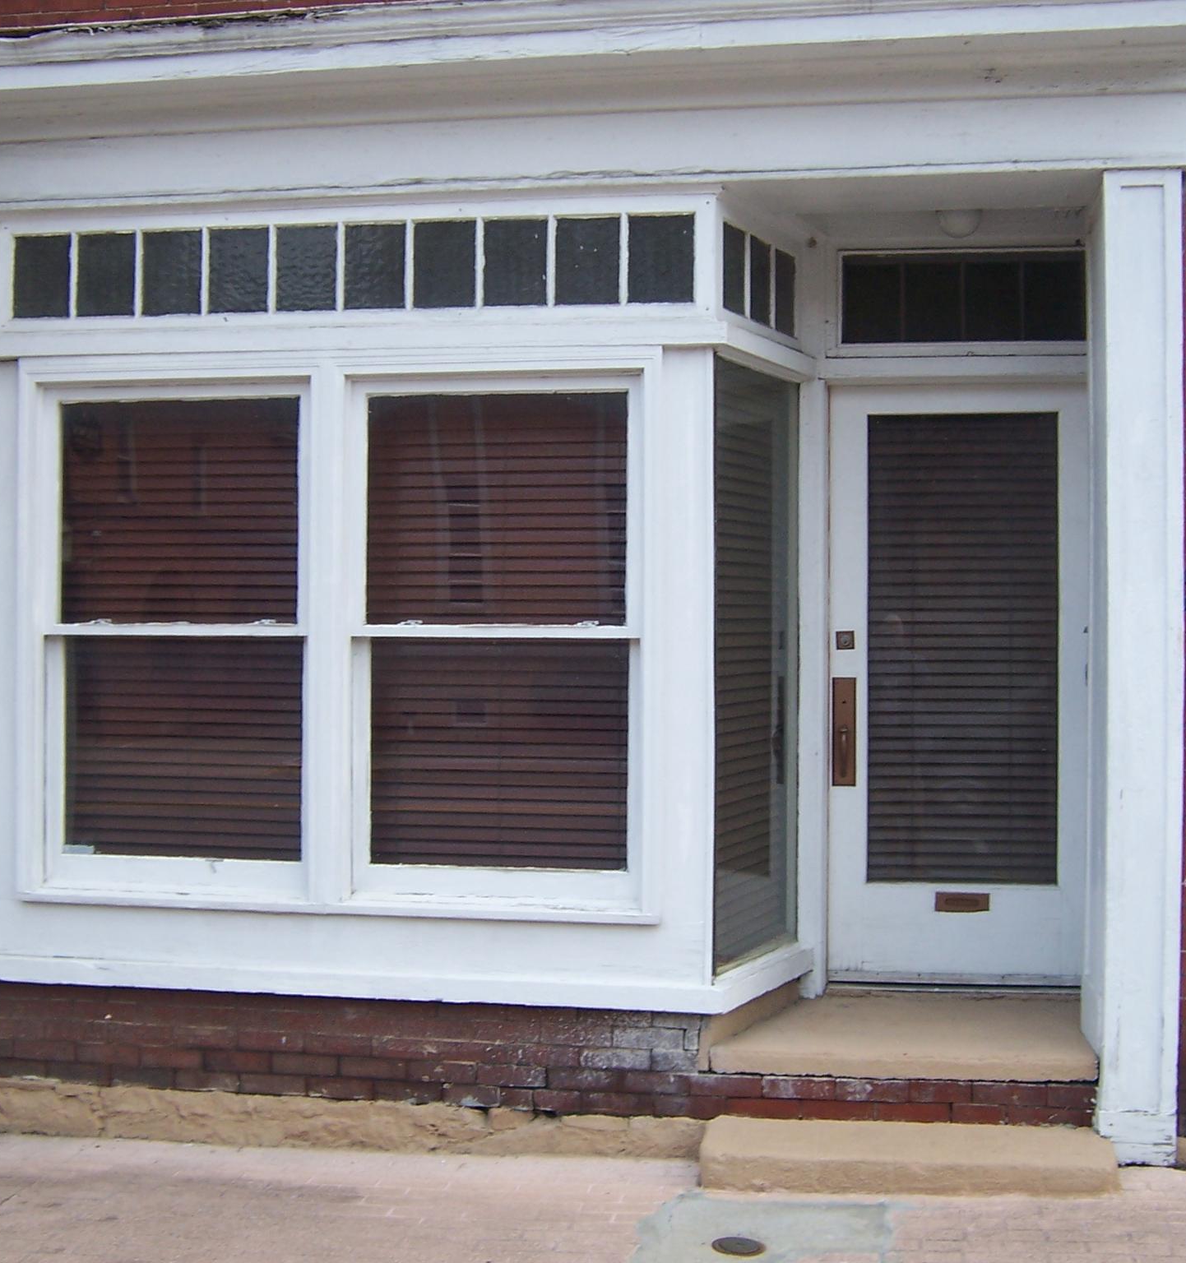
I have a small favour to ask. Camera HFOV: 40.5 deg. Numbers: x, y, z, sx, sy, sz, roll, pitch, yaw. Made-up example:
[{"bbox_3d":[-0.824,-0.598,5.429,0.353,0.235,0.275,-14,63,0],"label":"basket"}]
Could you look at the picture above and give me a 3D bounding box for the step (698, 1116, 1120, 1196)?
[{"bbox_3d":[0.919,1.554,4.752,1.177,0.106,0.340,0,1,8],"label":"step"}]

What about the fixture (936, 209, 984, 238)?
[{"bbox_3d":[1.203,-1.350,5.270,0.160,0.130,0.160,0,1,8],"label":"fixture"}]

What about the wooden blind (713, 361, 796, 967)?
[{"bbox_3d":[0.500,0.102,5.235,0.060,1.870,0.655,1,1,30],"label":"wooden blind"}]

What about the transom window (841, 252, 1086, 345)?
[{"bbox_3d":[1.253,-1.128,5.460,0.809,0.310,0.060,0,1,8],"label":"transom window"}]

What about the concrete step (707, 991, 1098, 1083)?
[{"bbox_3d":[0.983,1.318,5.204,1.165,0.088,0.640,0,1,8],"label":"concrete step"}]

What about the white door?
[{"bbox_3d":[1.253,0.179,5.485,0.892,2.041,0.050,0,1,8],"label":"white door"}]

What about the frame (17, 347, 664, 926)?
[{"bbox_3d":[-0.823,0.007,5.144,2.095,1.762,0.140,0,1,8],"label":"frame"}]

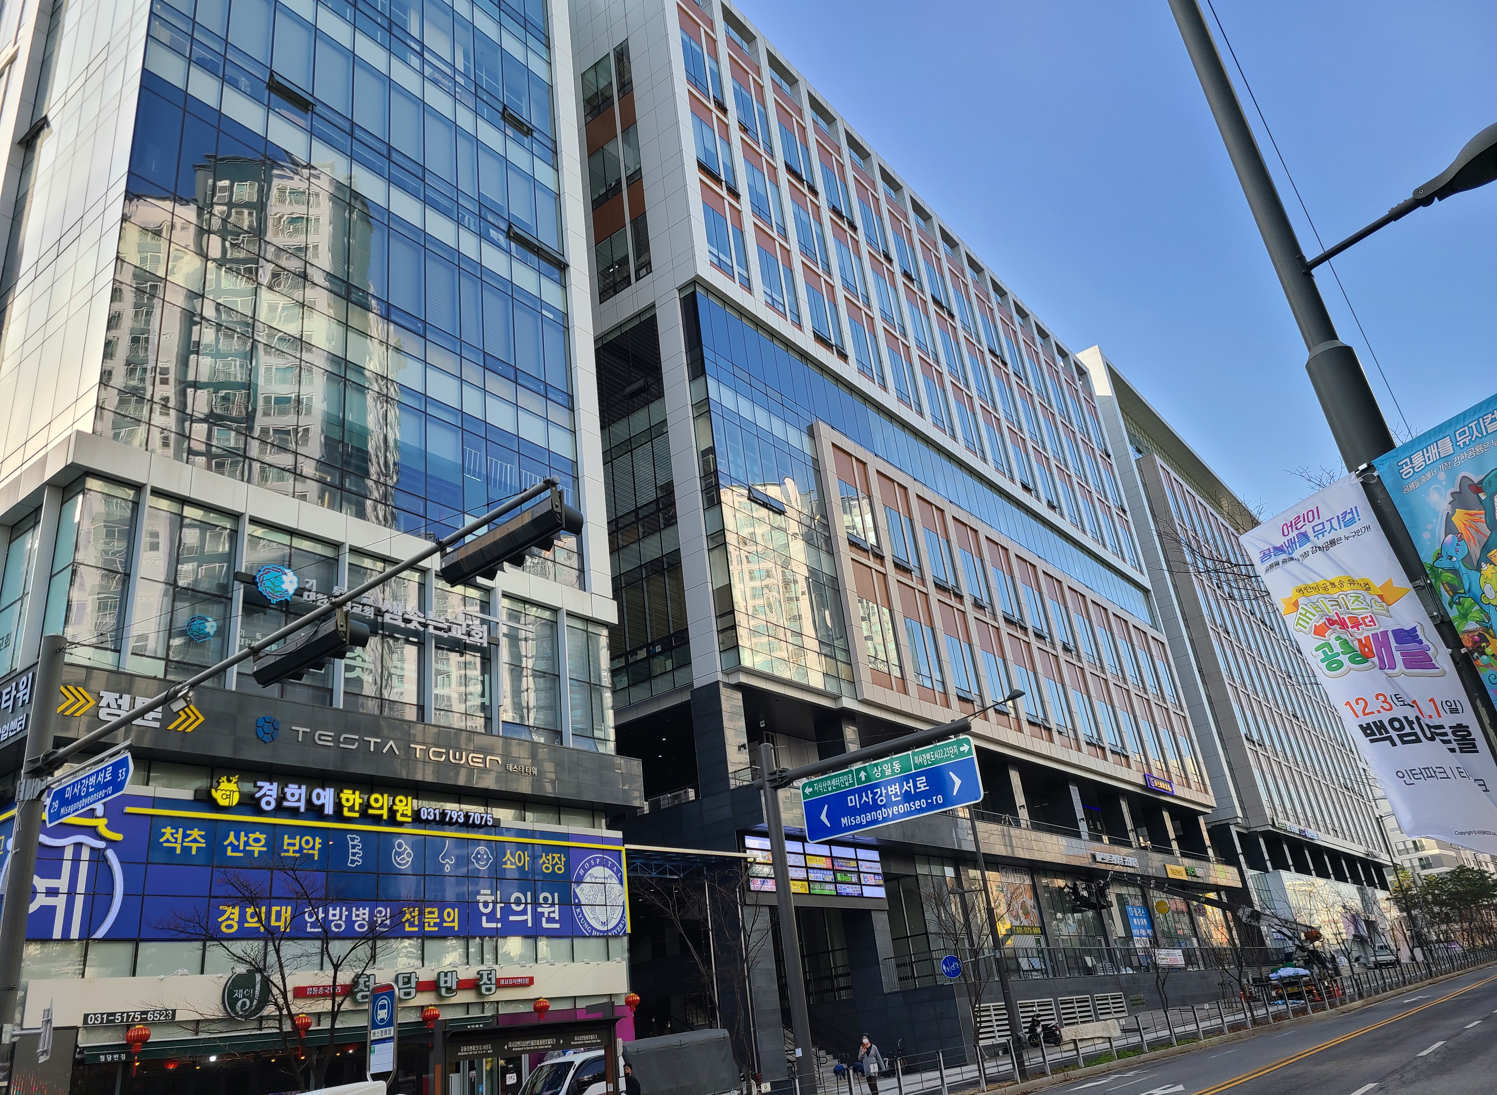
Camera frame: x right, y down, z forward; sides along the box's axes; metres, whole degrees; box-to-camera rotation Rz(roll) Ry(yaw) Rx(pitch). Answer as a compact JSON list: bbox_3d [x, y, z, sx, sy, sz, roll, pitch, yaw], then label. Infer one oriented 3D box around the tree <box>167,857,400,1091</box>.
[{"bbox_3d":[-5.751,6.261,14.190,2.517,4.555,2.650,-23,-28,31],"label":"tree"}]

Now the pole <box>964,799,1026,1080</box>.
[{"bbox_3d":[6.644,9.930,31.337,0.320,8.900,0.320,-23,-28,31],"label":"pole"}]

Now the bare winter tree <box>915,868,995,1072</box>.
[{"bbox_3d":[5.603,10.995,29.023,2.000,5.336,2.000,-23,-28,31],"label":"bare winter tree"}]

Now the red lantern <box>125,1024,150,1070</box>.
[{"bbox_3d":[-9.513,7.819,17.520,0.365,0.695,0.365,-23,-28,31],"label":"red lantern"}]

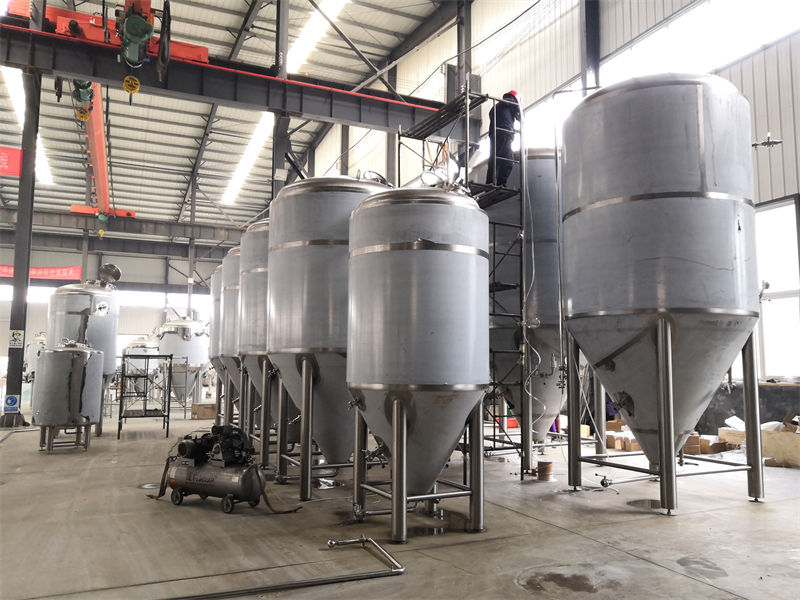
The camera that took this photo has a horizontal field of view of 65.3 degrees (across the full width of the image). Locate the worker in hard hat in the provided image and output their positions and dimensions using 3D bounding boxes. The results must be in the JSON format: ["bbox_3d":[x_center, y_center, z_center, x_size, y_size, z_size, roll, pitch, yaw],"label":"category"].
[{"bbox_3d":[1.548,-2.420,9.567,0.460,1.660,0.500,6,-8,-43],"label":"worker in hard hat"}]

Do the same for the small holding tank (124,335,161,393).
[{"bbox_3d":[-8.327,2.339,20.074,1.094,2.255,1.094,3,-6,-26],"label":"small holding tank"}]

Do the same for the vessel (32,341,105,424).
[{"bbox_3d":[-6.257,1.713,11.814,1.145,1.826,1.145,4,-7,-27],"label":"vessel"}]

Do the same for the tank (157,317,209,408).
[{"bbox_3d":[-7.117,2.149,20.534,1.560,3.071,1.560,2,-6,-19],"label":"tank"}]

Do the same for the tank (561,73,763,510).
[{"bbox_3d":[3.122,-0.143,7.641,2.166,4.951,2.166,3,-6,-26],"label":"tank"}]

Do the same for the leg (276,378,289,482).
[{"bbox_3d":[-1.619,1.777,8.768,0.129,1.527,0.129,4,-7,-28],"label":"leg"}]

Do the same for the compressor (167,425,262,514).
[{"bbox_3d":[-2.151,1.928,7.295,1.278,0.921,0.432,-3,-7,30],"label":"compressor"}]

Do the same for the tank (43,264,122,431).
[{"bbox_3d":[-6.603,1.069,13.026,1.309,3.445,1.309,3,-6,-26],"label":"tank"}]

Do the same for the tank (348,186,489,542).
[{"bbox_3d":[0.193,0.546,6.673,1.511,3.586,1.511,0,-6,0],"label":"tank"}]

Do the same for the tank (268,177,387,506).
[{"bbox_3d":[-0.816,0.392,8.610,1.992,4.266,1.992,0,-6,0],"label":"tank"}]

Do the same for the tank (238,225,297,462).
[{"bbox_3d":[-1.697,0.570,9.824,1.673,3.888,1.673,3,-6,-26],"label":"tank"}]

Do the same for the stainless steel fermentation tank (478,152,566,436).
[{"bbox_3d":[2.116,0.108,9.891,2.166,4.873,2.166,3,-6,-26],"label":"stainless steel fermentation tank"}]

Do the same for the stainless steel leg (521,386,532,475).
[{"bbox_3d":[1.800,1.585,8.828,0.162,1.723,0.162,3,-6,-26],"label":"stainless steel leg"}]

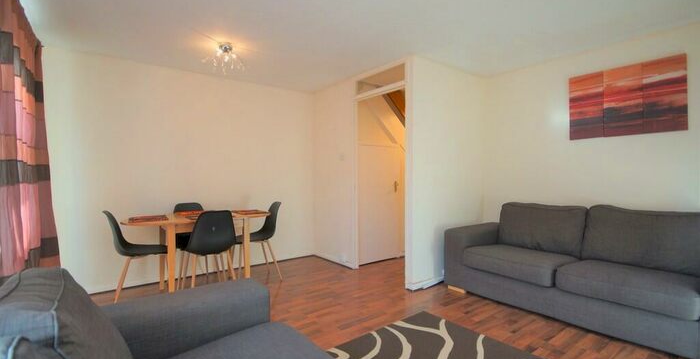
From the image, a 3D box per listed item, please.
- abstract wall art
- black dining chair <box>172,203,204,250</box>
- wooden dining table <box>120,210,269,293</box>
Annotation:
[{"bbox_3d":[2.403,-0.689,2.752,0.029,0.604,0.790,-1,1,-37],"label":"abstract wall art"},{"bbox_3d":[-1.628,0.674,3.229,0.465,0.834,0.514,-1,1,-37],"label":"black dining chair"},{"bbox_3d":[-1.408,0.721,3.031,1.319,0.743,0.650,-1,1,-37],"label":"wooden dining table"}]

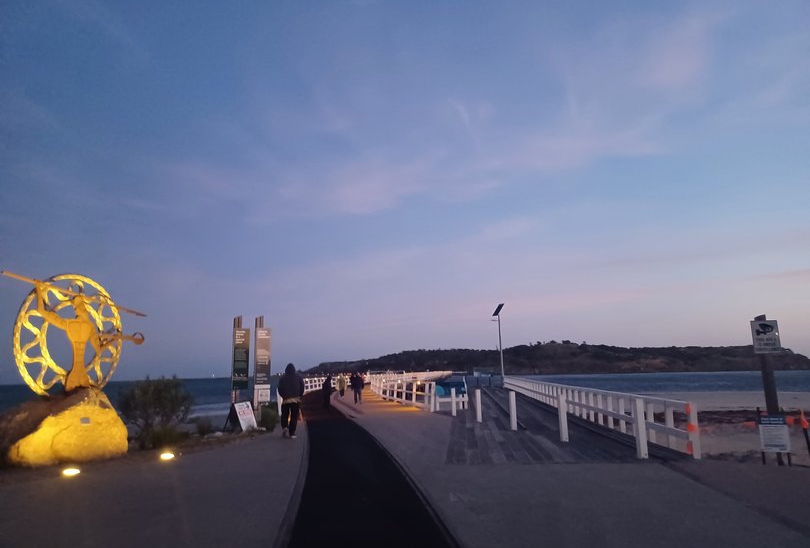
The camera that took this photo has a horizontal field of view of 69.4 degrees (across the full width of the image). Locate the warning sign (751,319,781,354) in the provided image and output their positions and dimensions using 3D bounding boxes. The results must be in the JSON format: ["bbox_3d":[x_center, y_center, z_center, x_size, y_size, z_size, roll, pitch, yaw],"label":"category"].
[{"bbox_3d":[5.706,0.994,9.250,0.400,0.500,0.030,-2,-10,6],"label":"warning sign"}]

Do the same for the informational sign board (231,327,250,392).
[{"bbox_3d":[-5.487,2.865,19.700,0.550,2.050,0.120,6,-12,-36],"label":"informational sign board"}]

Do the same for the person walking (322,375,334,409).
[{"bbox_3d":[-3.758,5.741,28.741,0.500,1.660,0.450,0,-10,-7],"label":"person walking"}]

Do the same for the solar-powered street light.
[{"bbox_3d":[8.592,6.399,52.565,0.950,7.460,0.650,5,-12,-34],"label":"solar-powered street light"}]

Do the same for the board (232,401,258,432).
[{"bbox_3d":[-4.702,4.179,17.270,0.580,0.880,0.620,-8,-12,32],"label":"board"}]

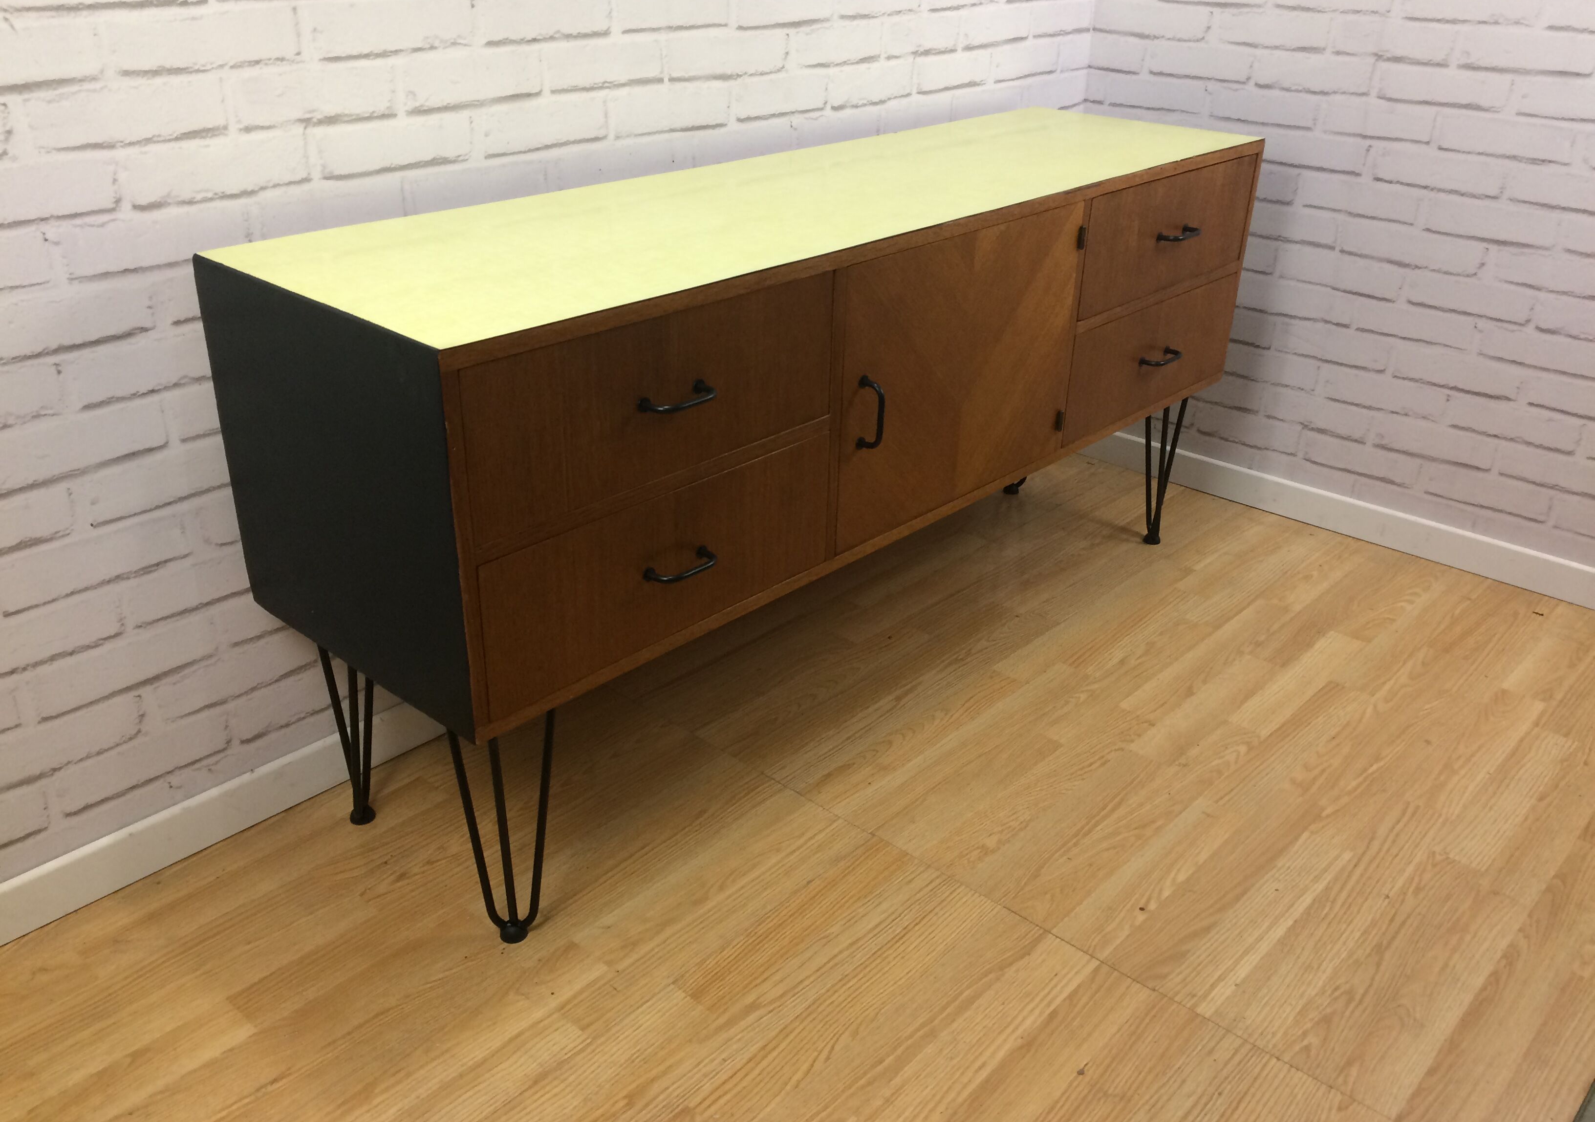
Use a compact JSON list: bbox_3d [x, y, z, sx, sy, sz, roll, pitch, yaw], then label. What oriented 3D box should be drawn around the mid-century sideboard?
[{"bbox_3d":[0.060,-0.171,1.885,0.436,0.705,1.530,24,34,36],"label":"mid-century sideboard"}]

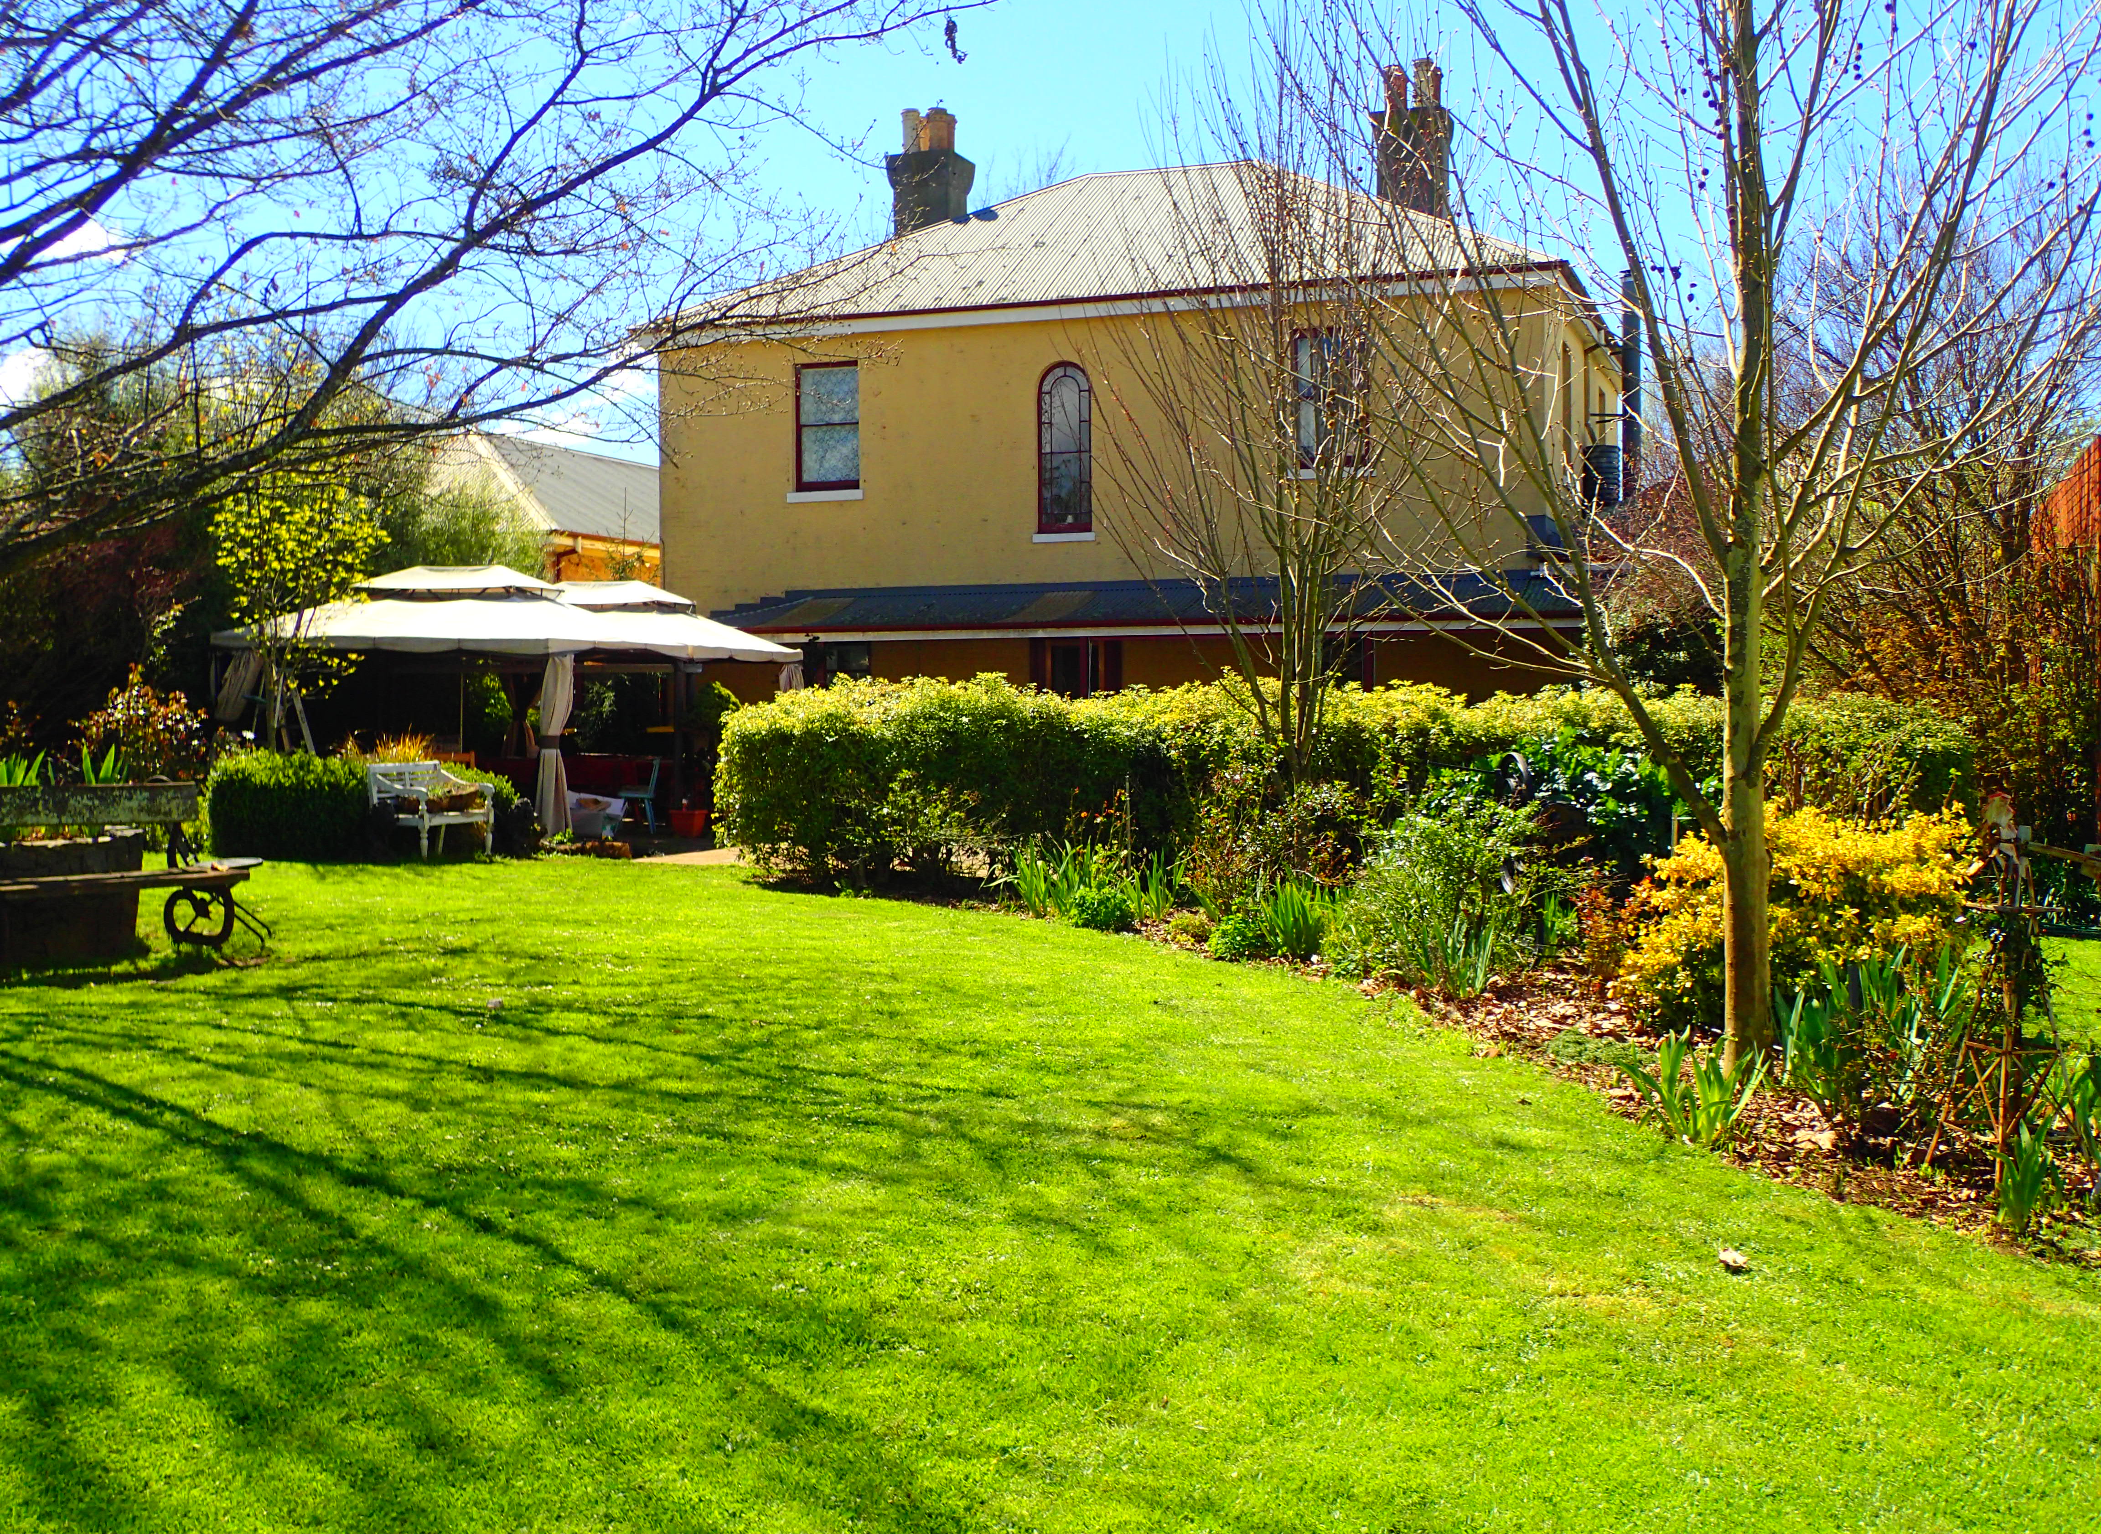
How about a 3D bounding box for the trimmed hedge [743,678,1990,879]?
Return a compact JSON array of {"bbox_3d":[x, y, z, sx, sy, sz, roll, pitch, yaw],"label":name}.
[{"bbox_3d":[1.978,0.142,17.812,9.450,1.520,1.400,0,1,13],"label":"trimmed hedge"}]

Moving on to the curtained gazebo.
[{"bbox_3d":[-5.955,-0.710,26.467,4.048,2.830,5.911,0,1,19],"label":"curtained gazebo"}]

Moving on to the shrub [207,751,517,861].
[{"bbox_3d":[-6.510,0.359,21.982,2.750,0.950,1.150,0,1,0],"label":"shrub"}]

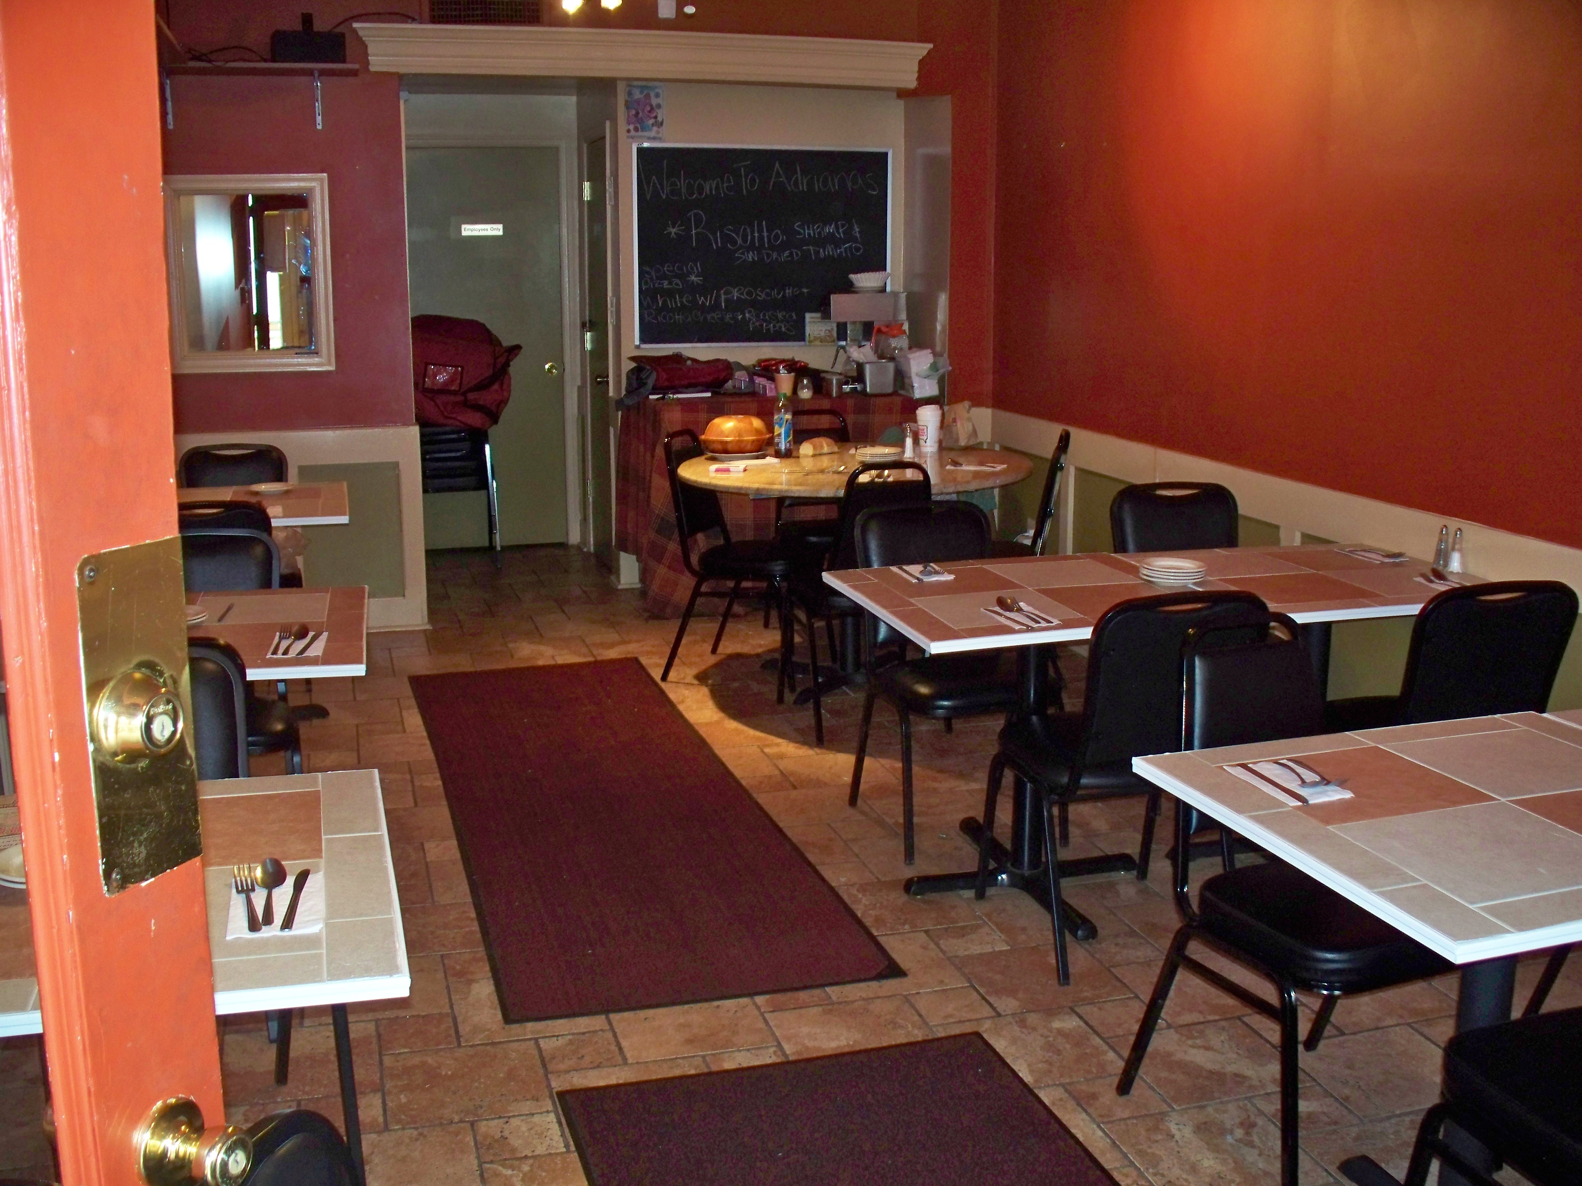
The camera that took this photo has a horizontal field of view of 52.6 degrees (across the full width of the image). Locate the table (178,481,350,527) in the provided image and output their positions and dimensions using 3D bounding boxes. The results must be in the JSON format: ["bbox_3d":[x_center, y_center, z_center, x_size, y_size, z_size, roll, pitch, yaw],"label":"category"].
[{"bbox_3d":[-1.927,0.059,5.467,0.860,0.750,0.820,-3,12,-16],"label":"table"}]

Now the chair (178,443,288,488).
[{"bbox_3d":[-2.098,-0.095,5.984,0.450,0.880,0.580,-2,12,-11],"label":"chair"}]

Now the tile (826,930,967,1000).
[{"bbox_3d":[0.206,0.850,3.632,0.315,0.012,0.302,-3,12,-15],"label":"tile"}]

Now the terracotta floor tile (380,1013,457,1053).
[{"bbox_3d":[-0.762,0.902,3.263,0.153,0.010,0.148,-3,12,-16],"label":"terracotta floor tile"}]

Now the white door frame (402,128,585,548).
[{"bbox_3d":[-1.510,-1.347,8.101,0.970,2.299,0.160,-3,12,-16],"label":"white door frame"}]

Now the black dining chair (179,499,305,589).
[{"bbox_3d":[-1.560,0.160,4.377,0.450,0.875,0.540,-3,12,-16],"label":"black dining chair"}]

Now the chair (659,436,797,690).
[{"bbox_3d":[-0.133,-0.139,5.818,0.540,0.885,0.450,4,12,18],"label":"chair"}]

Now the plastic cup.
[{"bbox_3d":[0.573,-0.676,6.604,0.100,0.182,0.100,0,12,0],"label":"plastic cup"}]

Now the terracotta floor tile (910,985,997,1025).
[{"bbox_3d":[0.345,0.889,3.433,0.155,0.012,0.150,-3,12,-15],"label":"terracotta floor tile"}]

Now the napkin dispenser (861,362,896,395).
[{"bbox_3d":[0.394,-0.990,7.352,0.150,0.145,0.140,-2,12,-12],"label":"napkin dispenser"}]

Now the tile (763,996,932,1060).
[{"bbox_3d":[0.136,0.916,3.295,0.315,0.012,0.302,-3,12,-15],"label":"tile"}]

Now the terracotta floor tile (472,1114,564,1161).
[{"bbox_3d":[-0.488,0.982,2.879,0.152,0.010,0.142,-3,12,-16],"label":"terracotta floor tile"}]

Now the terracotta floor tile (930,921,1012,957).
[{"bbox_3d":[0.398,0.785,3.599,0.146,0.010,0.146,-3,12,-16],"label":"terracotta floor tile"}]

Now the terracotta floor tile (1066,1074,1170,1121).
[{"bbox_3d":[0.602,0.927,2.927,0.146,0.010,0.146,-3,12,-16],"label":"terracotta floor tile"}]

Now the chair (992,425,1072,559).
[{"bbox_3d":[0.809,-0.174,6.208,0.540,0.920,0.460,1,12,5],"label":"chair"}]

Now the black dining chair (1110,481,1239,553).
[{"bbox_3d":[1.280,0.131,4.963,0.450,0.880,0.580,-2,12,-10],"label":"black dining chair"}]

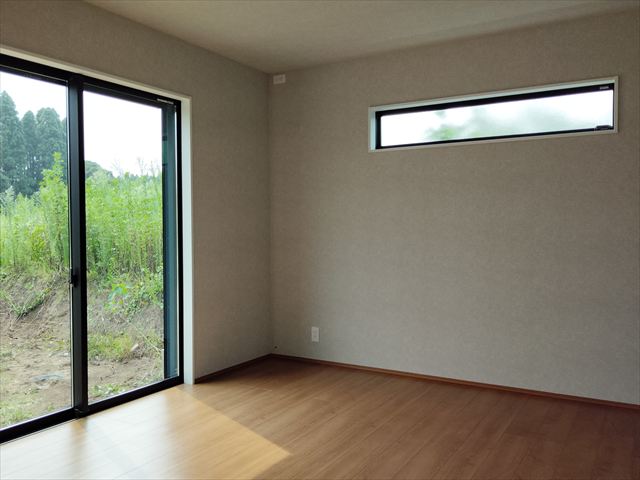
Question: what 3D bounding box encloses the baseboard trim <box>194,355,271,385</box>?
[{"bbox_3d":[-0.651,0.988,4.167,0.015,0.040,0.910,1,2,31],"label":"baseboard trim"}]

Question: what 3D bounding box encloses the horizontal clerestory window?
[{"bbox_3d":[1.099,-0.823,3.664,1.610,0.295,0.080,1,2,31],"label":"horizontal clerestory window"}]

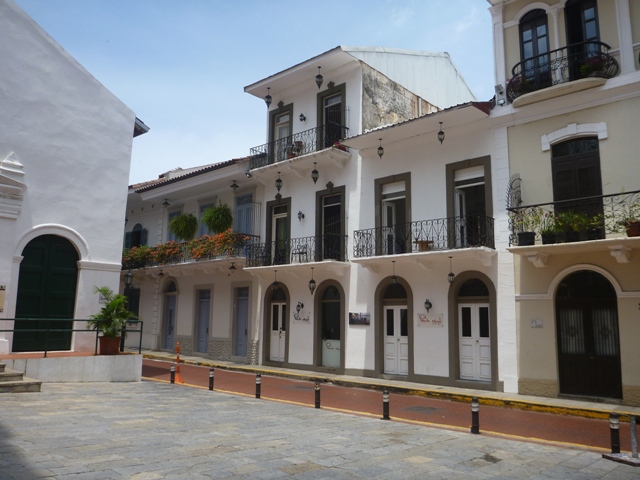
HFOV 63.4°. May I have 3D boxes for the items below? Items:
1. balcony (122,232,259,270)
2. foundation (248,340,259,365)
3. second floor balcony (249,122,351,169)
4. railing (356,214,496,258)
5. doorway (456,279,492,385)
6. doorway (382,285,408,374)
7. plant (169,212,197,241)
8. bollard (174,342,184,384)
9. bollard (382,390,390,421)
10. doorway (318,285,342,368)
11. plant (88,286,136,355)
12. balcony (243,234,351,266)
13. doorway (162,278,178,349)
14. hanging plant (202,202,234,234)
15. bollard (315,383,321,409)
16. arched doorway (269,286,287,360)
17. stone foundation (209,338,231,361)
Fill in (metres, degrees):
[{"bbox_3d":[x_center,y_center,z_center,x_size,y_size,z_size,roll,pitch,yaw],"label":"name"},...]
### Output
[{"bbox_3d":[-6.393,0.673,24.279,9.400,0.950,1.100,-7,-12,43],"label":"balcony"},{"bbox_3d":[-2.673,4.546,20.893,0.611,0.964,0.180,-7,-12,41],"label":"foundation"},{"bbox_3d":[-0.890,-3.413,19.896,4.320,0.930,1.000,-7,-12,41],"label":"second floor balcony"},{"bbox_3d":[3.044,0.016,15.804,4.320,0.910,1.000,-7,-12,41],"label":"railing"},{"bbox_3d":[4.457,2.576,14.926,1.077,2.940,0.240,-7,-12,41],"label":"doorway"},{"bbox_3d":[2.447,2.830,16.684,1.042,2.920,0.240,-7,-12,41],"label":"doorway"},{"bbox_3d":[-5.778,-0.574,21.996,1.037,1.110,1.001,1,-9,0],"label":"plant"},{"bbox_3d":[-4.084,3.593,15.151,0.255,1.174,0.255,-7,-12,41],"label":"bollard"},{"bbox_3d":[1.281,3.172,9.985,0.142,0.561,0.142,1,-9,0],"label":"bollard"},{"bbox_3d":[0.390,2.859,17.285,0.983,2.694,0.291,-7,-12,41],"label":"doorway"},{"bbox_3d":[-6.907,2.682,17.312,1.420,2.200,1.400,-7,-12,41],"label":"plant"},{"bbox_3d":[-0.860,0.479,18.027,4.186,0.874,0.910,-7,-12,41],"label":"balcony"},{"bbox_3d":[-7.334,3.696,25.574,1.181,3.377,0.240,-7,-12,43],"label":"doorway"},{"bbox_3d":[-4.063,-0.912,20.522,1.056,1.201,1.019,1,-9,0],"label":"hanging plant"},{"bbox_3d":[-0.039,3.353,11.186,0.116,0.550,0.116,1,-9,0],"label":"bollard"},{"bbox_3d":[-1.590,3.286,20.226,1.033,2.890,0.240,-7,-12,41],"label":"arched doorway"},{"bbox_3d":[-4.014,4.396,20.806,1.383,0.892,0.182,-7,-12,41],"label":"stone foundation"}]

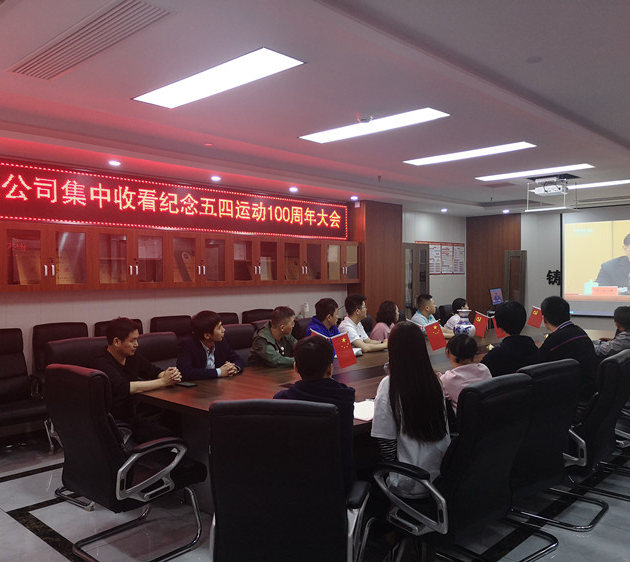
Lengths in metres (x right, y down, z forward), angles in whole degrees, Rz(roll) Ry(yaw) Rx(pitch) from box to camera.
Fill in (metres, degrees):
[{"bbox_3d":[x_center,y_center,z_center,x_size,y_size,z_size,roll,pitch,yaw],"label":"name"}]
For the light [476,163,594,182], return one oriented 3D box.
[{"bbox_3d":[2.368,-1.194,6.385,1.220,0.050,0.290,1,1,44],"label":"light"}]

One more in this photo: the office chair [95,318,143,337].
[{"bbox_3d":[-1.785,0.923,5.676,0.640,1.060,0.610,1,1,44],"label":"office chair"}]

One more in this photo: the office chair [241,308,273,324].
[{"bbox_3d":[-0.512,0.946,7.535,0.700,1.075,0.600,0,1,42],"label":"office chair"}]

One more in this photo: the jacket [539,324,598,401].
[{"bbox_3d":[1.646,0.602,3.913,0.520,0.660,0.420,-1,1,-38],"label":"jacket"}]

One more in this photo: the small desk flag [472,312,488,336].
[{"bbox_3d":[1.749,0.458,6.161,0.170,0.235,0.025,0,1,42],"label":"small desk flag"}]

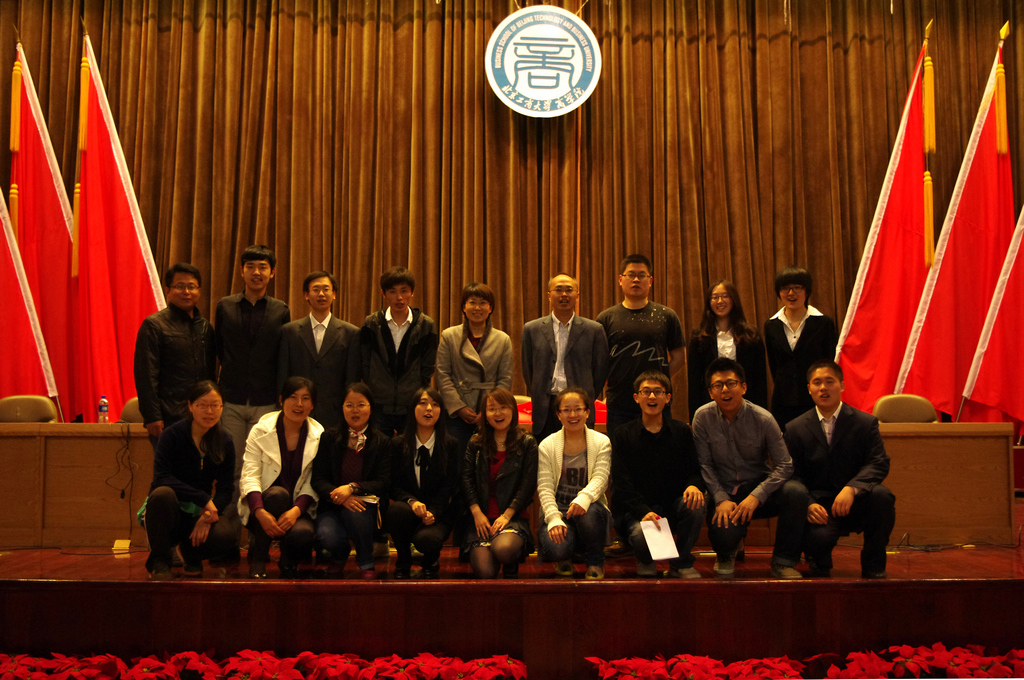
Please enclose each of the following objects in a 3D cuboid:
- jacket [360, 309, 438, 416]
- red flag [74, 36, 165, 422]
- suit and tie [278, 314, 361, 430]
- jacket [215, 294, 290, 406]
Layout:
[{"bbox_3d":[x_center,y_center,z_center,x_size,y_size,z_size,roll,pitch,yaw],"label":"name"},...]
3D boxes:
[{"bbox_3d":[-0.656,0.133,6.459,0.455,0.648,0.280,0,-5,3],"label":"jacket"},{"bbox_3d":[-2.887,-0.831,8.287,0.800,2.889,0.320,0,-4,-3],"label":"red flag"},{"bbox_3d":[-1.156,0.218,6.653,0.490,0.730,0.300,0,-4,-4],"label":"suit and tie"},{"bbox_3d":[-1.514,0.057,6.465,0.444,0.673,0.270,0,-5,-3],"label":"jacket"}]

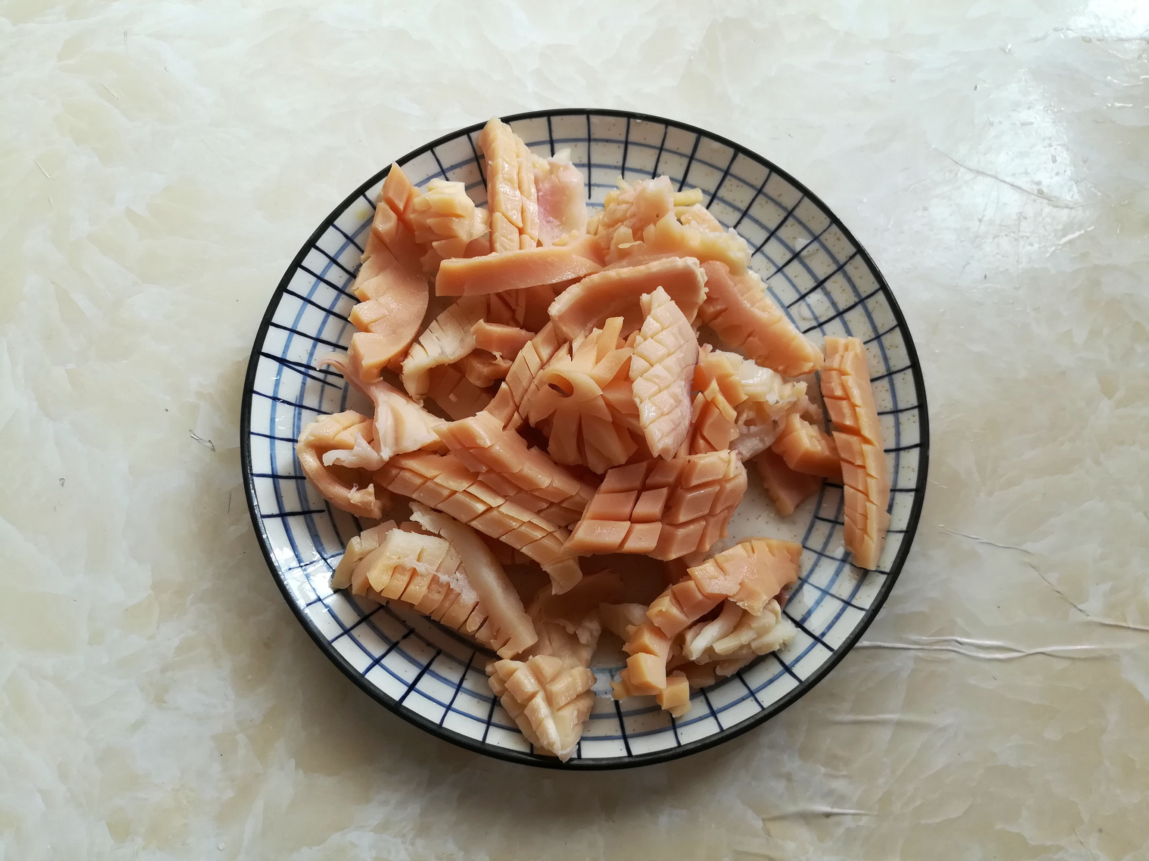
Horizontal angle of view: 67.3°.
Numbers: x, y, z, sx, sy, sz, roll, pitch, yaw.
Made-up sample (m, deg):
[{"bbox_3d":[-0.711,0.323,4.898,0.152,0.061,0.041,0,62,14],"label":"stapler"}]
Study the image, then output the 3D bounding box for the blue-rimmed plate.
[{"bbox_3d":[0.004,-0.004,0.274,0.205,0.032,0.205,0,75,-1],"label":"blue-rimmed plate"}]

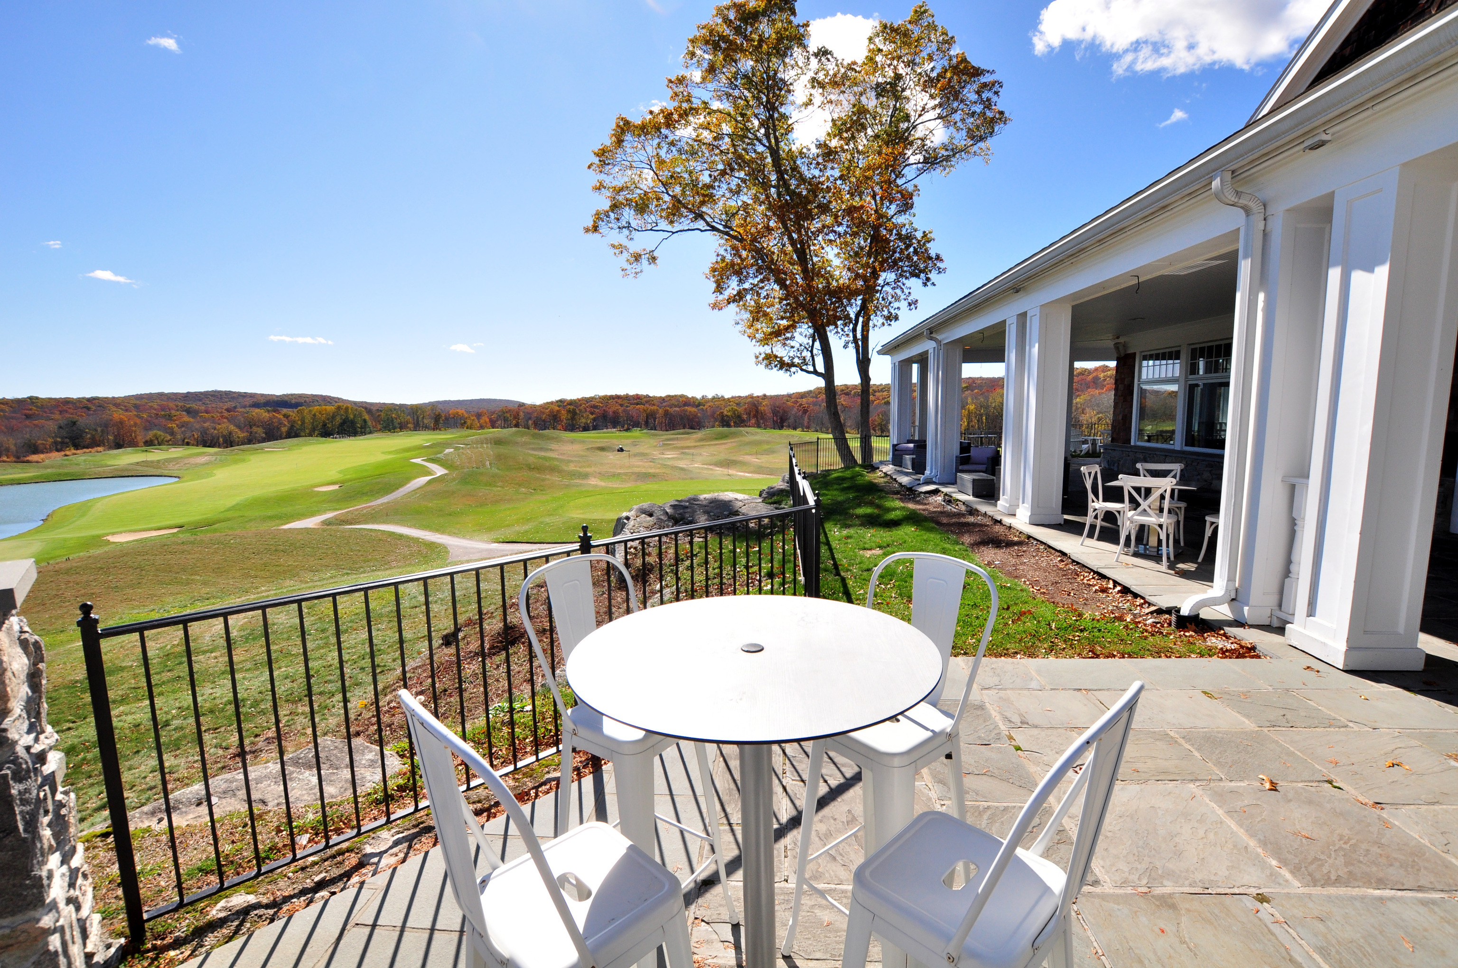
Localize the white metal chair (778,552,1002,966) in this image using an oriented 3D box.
[{"bbox_3d":[0.457,0.818,1.722,0.449,1.177,0.441,-7,9,-36],"label":"white metal chair"}]

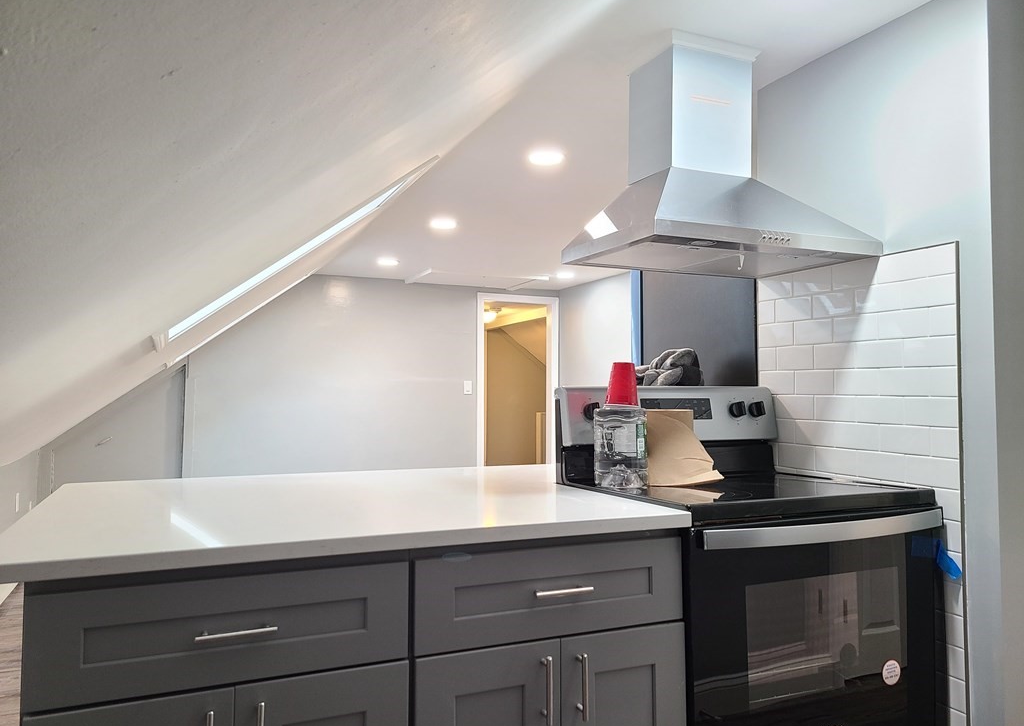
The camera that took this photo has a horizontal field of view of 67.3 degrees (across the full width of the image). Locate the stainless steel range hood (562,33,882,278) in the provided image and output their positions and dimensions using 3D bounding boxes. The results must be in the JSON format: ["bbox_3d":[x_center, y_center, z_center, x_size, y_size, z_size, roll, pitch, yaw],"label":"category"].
[{"bbox_3d":[0.592,-0.622,2.239,0.747,0.650,0.477,1,-2,-23],"label":"stainless steel range hood"}]

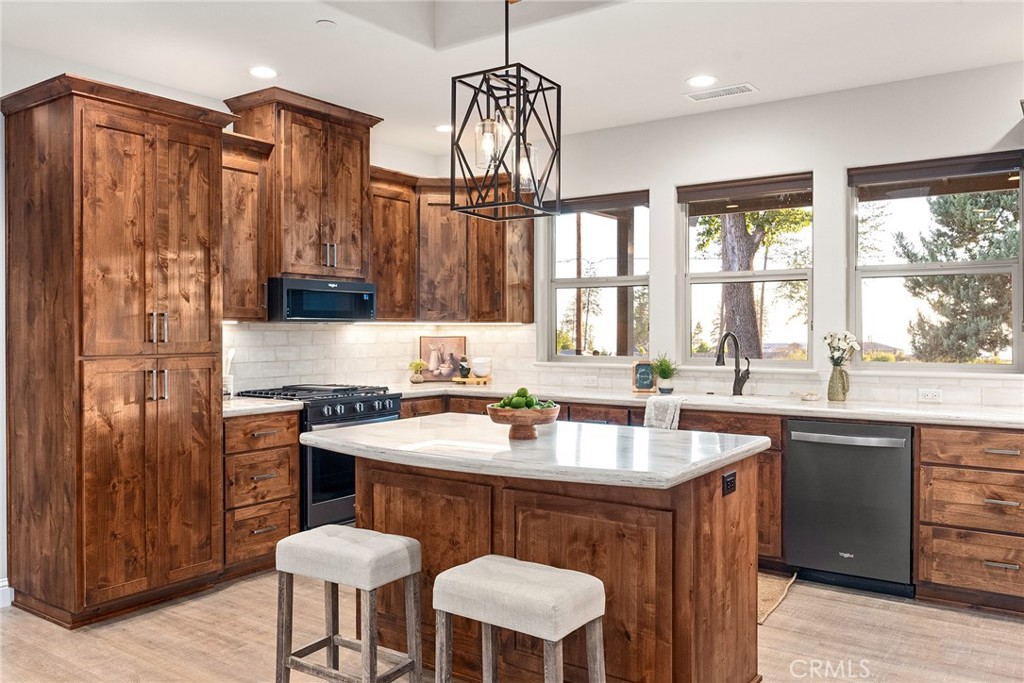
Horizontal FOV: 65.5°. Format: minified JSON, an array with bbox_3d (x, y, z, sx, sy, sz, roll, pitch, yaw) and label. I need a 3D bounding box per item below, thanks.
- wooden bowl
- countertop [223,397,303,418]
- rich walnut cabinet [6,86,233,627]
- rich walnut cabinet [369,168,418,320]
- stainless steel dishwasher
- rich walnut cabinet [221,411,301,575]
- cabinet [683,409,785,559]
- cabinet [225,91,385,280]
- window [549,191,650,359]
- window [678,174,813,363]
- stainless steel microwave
[{"bbox_3d":[0.044,0.312,3.077,0.284,0.125,0.284,0,1,0],"label":"wooden bowl"},{"bbox_3d":[-1.598,0.372,4.526,0.644,0.038,0.498,1,1,35],"label":"countertop"},{"bbox_3d":[-1.950,0.058,4.000,0.667,2.435,0.865,1,1,35],"label":"rich walnut cabinet"},{"bbox_3d":[-0.956,-0.659,5.635,0.372,1.030,0.523,1,1,35],"label":"rich walnut cabinet"},{"bbox_3d":[1.883,0.850,4.331,0.611,0.864,0.623,1,1,35],"label":"stainless steel dishwasher"},{"bbox_3d":[-1.603,0.818,4.517,0.643,0.854,0.497,1,1,35],"label":"rich walnut cabinet"},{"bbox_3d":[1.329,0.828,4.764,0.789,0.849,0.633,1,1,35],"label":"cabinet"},{"bbox_3d":[-1.299,-0.935,5.086,0.437,1.075,0.864,1,1,35],"label":"cabinet"},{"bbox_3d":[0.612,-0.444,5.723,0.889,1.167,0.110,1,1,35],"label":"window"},{"bbox_3d":[1.494,-0.435,5.103,0.872,1.167,0.110,1,1,35],"label":"window"},{"bbox_3d":[-1.300,-0.249,5.087,0.458,0.255,0.758,1,1,35],"label":"stainless steel microwave"}]

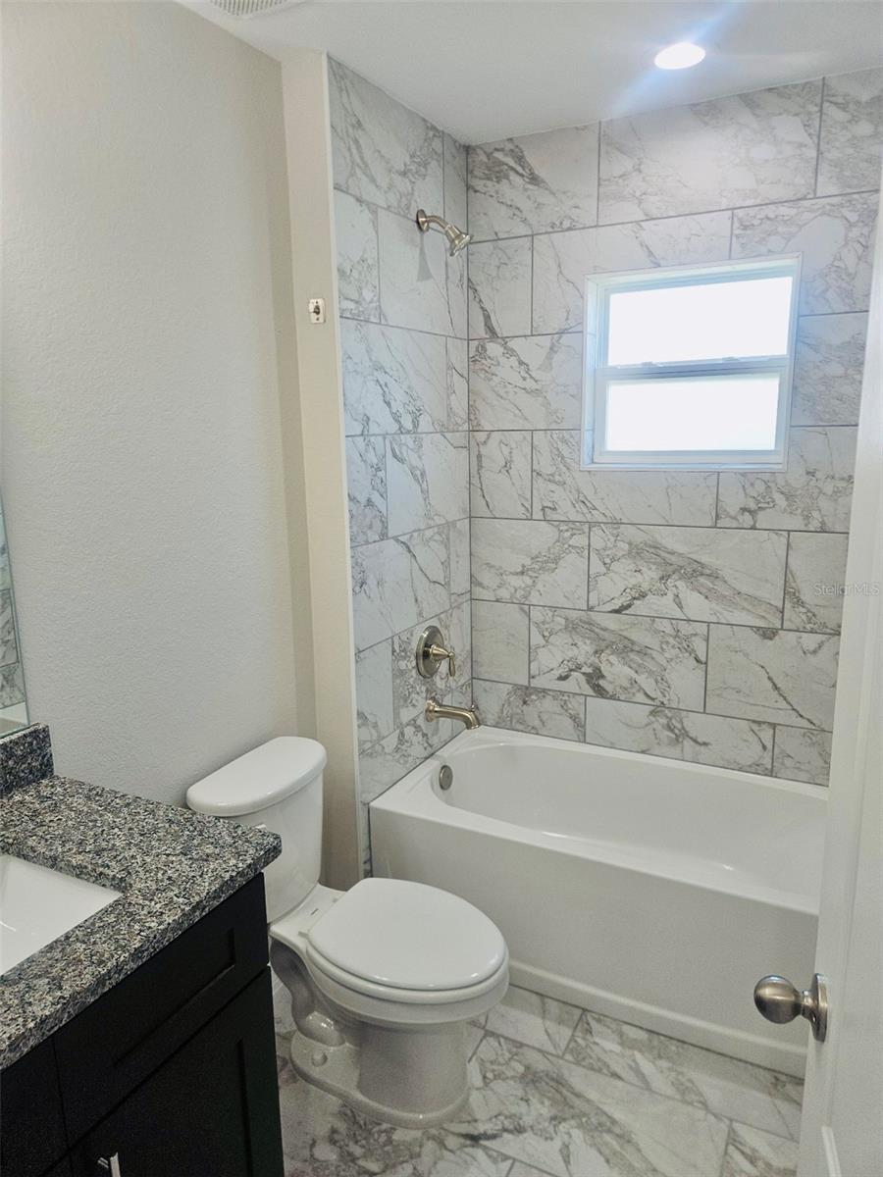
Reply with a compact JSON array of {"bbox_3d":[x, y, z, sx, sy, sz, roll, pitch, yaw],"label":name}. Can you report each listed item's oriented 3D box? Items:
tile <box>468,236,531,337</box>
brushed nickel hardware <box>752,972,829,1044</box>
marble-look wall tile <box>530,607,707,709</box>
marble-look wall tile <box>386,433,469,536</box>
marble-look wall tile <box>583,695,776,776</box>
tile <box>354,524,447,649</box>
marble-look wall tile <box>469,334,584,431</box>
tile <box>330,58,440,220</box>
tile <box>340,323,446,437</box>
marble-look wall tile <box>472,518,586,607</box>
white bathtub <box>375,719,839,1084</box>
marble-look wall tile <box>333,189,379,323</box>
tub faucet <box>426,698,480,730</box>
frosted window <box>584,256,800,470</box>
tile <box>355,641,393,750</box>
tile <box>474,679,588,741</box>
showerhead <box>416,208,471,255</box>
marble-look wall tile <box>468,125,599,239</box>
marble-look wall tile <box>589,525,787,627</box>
[{"bbox_3d":[0.197,-0.995,2.605,0.226,0.302,0.010,5,14,28],"label":"tile"},{"bbox_3d":[0.389,0.458,0.866,0.069,0.067,0.067,3,13,16],"label":"brushed nickel hardware"},{"bbox_3d":[0.596,0.235,2.694,0.613,0.305,0.010,5,14,27],"label":"marble-look wall tile"},{"bbox_3d":[-0.033,-0.355,2.563,0.010,0.305,0.561,5,14,28],"label":"marble-look wall tile"},{"bbox_3d":[0.790,0.491,2.648,0.616,0.178,0.010,5,14,27],"label":"marble-look wall tile"},{"bbox_3d":[-0.114,-0.019,2.471,0.010,0.305,0.593,5,14,28],"label":"tile"},{"bbox_3d":[0.282,-0.695,2.650,0.406,0.305,0.010,5,14,27],"label":"marble-look wall tile"},{"bbox_3d":[-0.137,-1.220,2.214,0.010,0.298,0.596,5,14,28],"label":"tile"},{"bbox_3d":[-0.125,-0.615,2.319,0.010,0.302,0.590,5,14,28],"label":"tile"},{"bbox_3d":[0.307,-0.091,2.749,0.439,0.302,0.010,5,14,28],"label":"marble-look wall tile"},{"bbox_3d":[0.616,0.859,2.369,1.515,0.438,0.745,5,14,28],"label":"white bathtub"},{"bbox_3d":[-0.226,-0.884,2.106,0.010,0.305,0.197,5,14,28],"label":"marble-look wall tile"},{"bbox_3d":[0.040,0.427,2.620,0.192,0.088,0.066,5,14,27],"label":"tub faucet"},{"bbox_3d":[0.764,-0.679,2.447,0.630,0.612,0.100,5,14,27],"label":"frosted window"},{"bbox_3d":[-0.200,0.318,2.343,0.010,0.302,0.197,5,14,28],"label":"tile"},{"bbox_3d":[0.320,0.448,2.888,0.443,0.176,0.010,5,14,27],"label":"tile"},{"bbox_3d":[0.015,-1.065,2.341,0.166,0.146,0.081,5,14,28],"label":"showerhead"},{"bbox_3d":[0.287,-1.292,2.512,0.443,0.297,0.010,5,14,27],"label":"marble-look wall tile"},{"bbox_3d":[0.772,-0.048,2.505,0.609,0.302,0.010,5,14,28],"label":"marble-look wall tile"}]

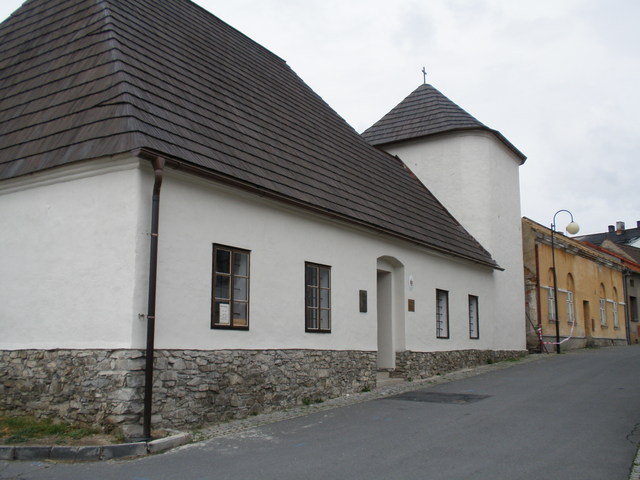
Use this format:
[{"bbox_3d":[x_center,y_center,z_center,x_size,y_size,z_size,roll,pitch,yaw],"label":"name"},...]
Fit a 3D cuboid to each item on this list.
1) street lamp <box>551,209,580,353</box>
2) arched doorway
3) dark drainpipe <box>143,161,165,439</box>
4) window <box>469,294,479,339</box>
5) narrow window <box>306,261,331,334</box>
[{"bbox_3d":[9.149,1.482,25.201,1.030,5.329,0.480,-5,-10,30],"label":"street lamp"},{"bbox_3d":[1.606,1.816,16.667,0.380,2.754,1.495,-6,-11,32],"label":"arched doorway"},{"bbox_3d":[-2.390,0.790,9.834,0.250,4.006,0.160,-6,-11,32],"label":"dark drainpipe"},{"bbox_3d":[4.810,2.432,21.461,0.120,1.355,0.847,-6,-11,32],"label":"window"},{"bbox_3d":[-0.045,1.186,13.874,0.120,1.389,0.972,-6,-11,32],"label":"narrow window"}]

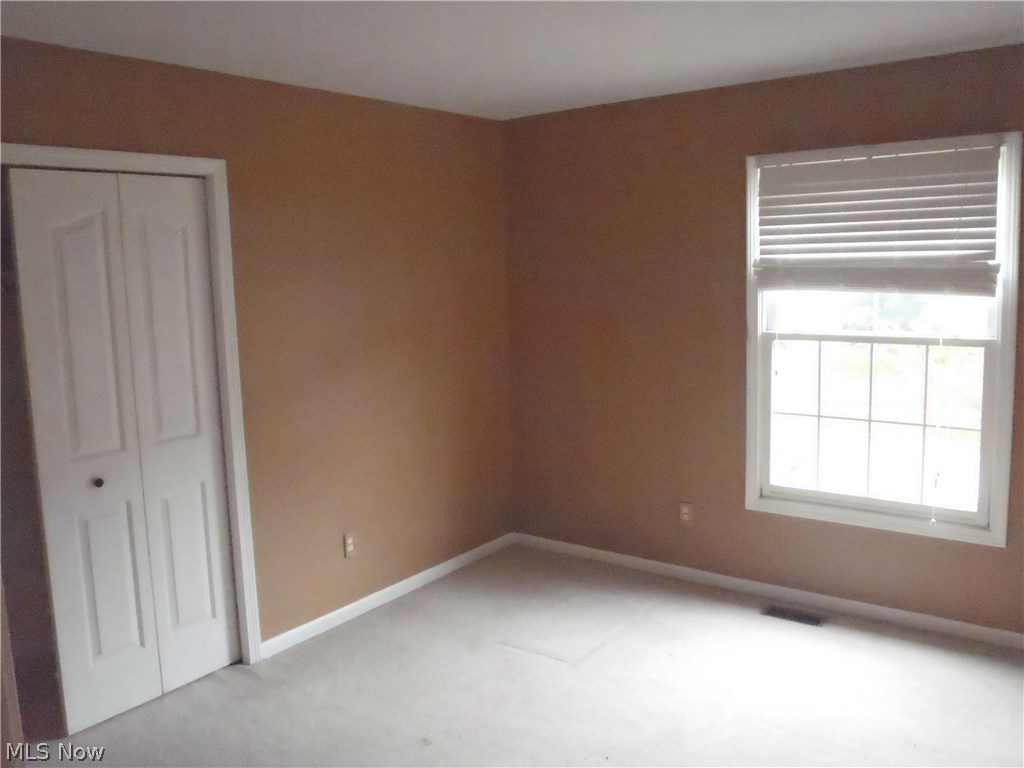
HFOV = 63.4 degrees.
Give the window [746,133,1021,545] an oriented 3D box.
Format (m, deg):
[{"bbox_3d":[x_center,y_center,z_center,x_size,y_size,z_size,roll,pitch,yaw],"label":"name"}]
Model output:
[{"bbox_3d":[1.573,-0.183,3.638,1.098,1.664,0.120,5,11,37],"label":"window"}]

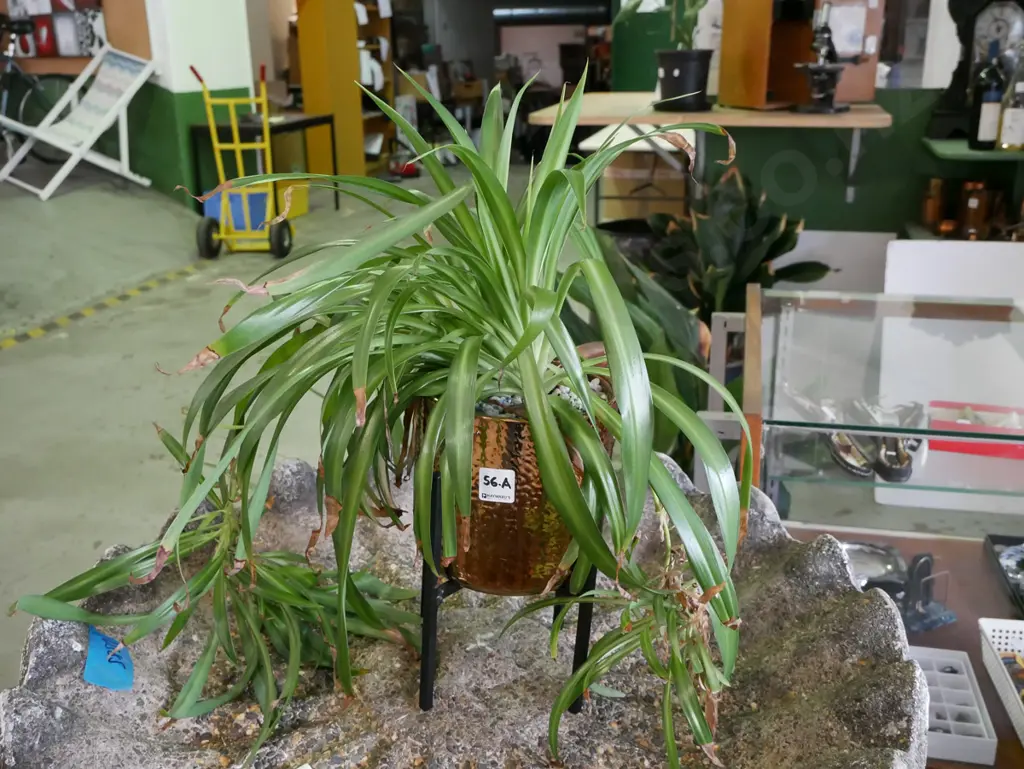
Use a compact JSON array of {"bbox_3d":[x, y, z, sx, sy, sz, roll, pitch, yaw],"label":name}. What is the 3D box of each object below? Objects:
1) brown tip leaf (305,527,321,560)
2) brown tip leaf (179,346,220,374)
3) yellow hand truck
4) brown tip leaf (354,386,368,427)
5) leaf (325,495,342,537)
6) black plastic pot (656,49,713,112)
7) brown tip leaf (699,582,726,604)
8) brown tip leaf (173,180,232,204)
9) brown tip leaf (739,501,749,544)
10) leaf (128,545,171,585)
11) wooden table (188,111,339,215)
[{"bbox_3d":[-0.218,0.174,1.102,0.014,0.034,0.014,-1,19,0],"label":"brown tip leaf"},{"bbox_3d":[-0.305,-0.023,0.982,0.040,0.024,0.022,-1,19,0],"label":"brown tip leaf"},{"bbox_3d":[-1.676,-1.400,6.326,0.550,1.165,0.580,0,19,3],"label":"yellow hand truck"},{"bbox_3d":[-0.145,0.021,0.967,0.013,0.039,0.012,-1,19,0],"label":"brown tip leaf"},{"bbox_3d":[-0.192,0.141,1.080,0.017,0.041,0.014,-1,19,0],"label":"leaf"},{"bbox_3d":[0.534,-0.943,3.115,0.178,0.185,0.178,-1,19,0],"label":"black plastic pot"},{"bbox_3d":[0.208,0.217,1.045,0.026,0.019,0.020,-1,19,0],"label":"brown tip leaf"},{"bbox_3d":[-0.309,-0.194,1.010,0.056,0.020,0.025,-1,19,0],"label":"brown tip leaf"},{"bbox_3d":[0.252,0.150,1.096,0.011,0.045,0.012,-1,19,0],"label":"brown tip leaf"},{"bbox_3d":[-0.376,0.188,1.042,0.041,0.032,0.025,-1,19,0],"label":"leaf"},{"bbox_3d":[-1.828,-1.612,7.618,0.615,0.747,1.170,3,19,11],"label":"wooden table"}]

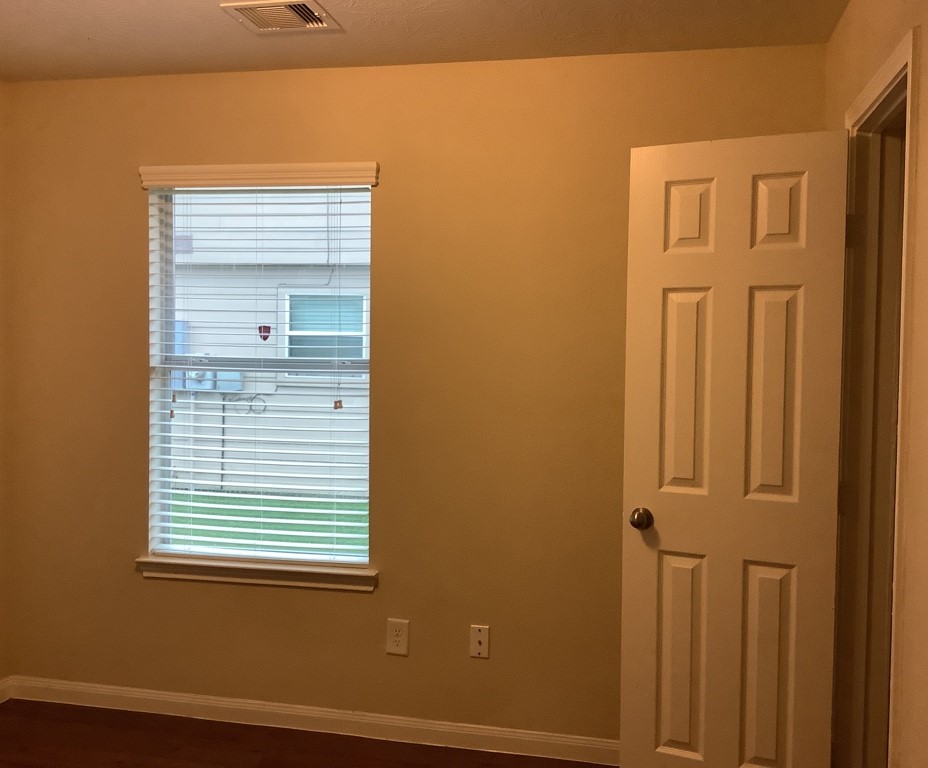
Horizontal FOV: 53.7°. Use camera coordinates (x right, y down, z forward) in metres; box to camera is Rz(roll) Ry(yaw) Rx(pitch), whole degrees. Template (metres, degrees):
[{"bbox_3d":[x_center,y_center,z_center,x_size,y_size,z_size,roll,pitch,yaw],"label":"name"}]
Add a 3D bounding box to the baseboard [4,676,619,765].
[{"bbox_3d":[-0.453,1.246,3.362,2.785,0.091,0.018,1,3,12],"label":"baseboard"}]

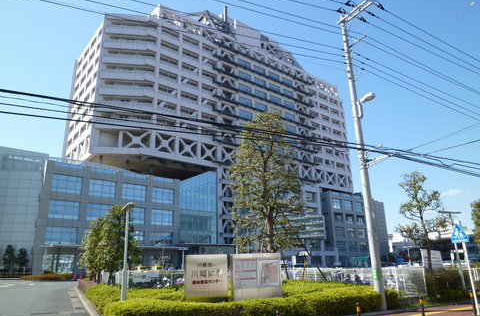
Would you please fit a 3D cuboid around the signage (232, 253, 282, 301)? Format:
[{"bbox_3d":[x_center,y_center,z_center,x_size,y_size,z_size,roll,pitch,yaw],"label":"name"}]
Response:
[{"bbox_3d":[0.642,4.464,12.226,2.050,2.100,0.250,9,-19,-32],"label":"signage"}]

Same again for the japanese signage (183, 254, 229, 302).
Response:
[{"bbox_3d":[-1.087,4.269,11.413,1.550,2.100,0.250,9,-19,-32],"label":"japanese signage"}]

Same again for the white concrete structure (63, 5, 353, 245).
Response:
[{"bbox_3d":[-2.105,-0.965,113.507,94.000,69.000,32.000,11,-20,-37],"label":"white concrete structure"}]

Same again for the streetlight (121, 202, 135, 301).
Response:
[{"bbox_3d":[-4.173,3.654,12.637,0.350,4.100,1.600,9,-19,-32],"label":"streetlight"}]

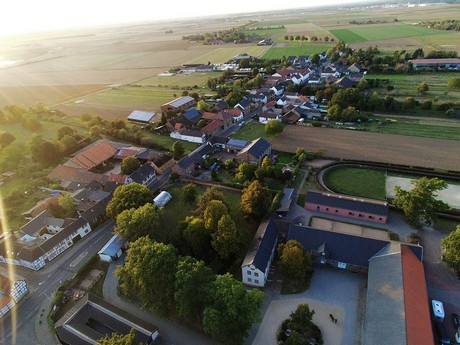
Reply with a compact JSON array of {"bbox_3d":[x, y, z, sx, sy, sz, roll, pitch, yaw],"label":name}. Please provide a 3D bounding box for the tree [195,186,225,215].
[{"bbox_3d":[-8.780,11.958,124.532,12.500,12.500,12.500,-5,28,0],"label":"tree"}]

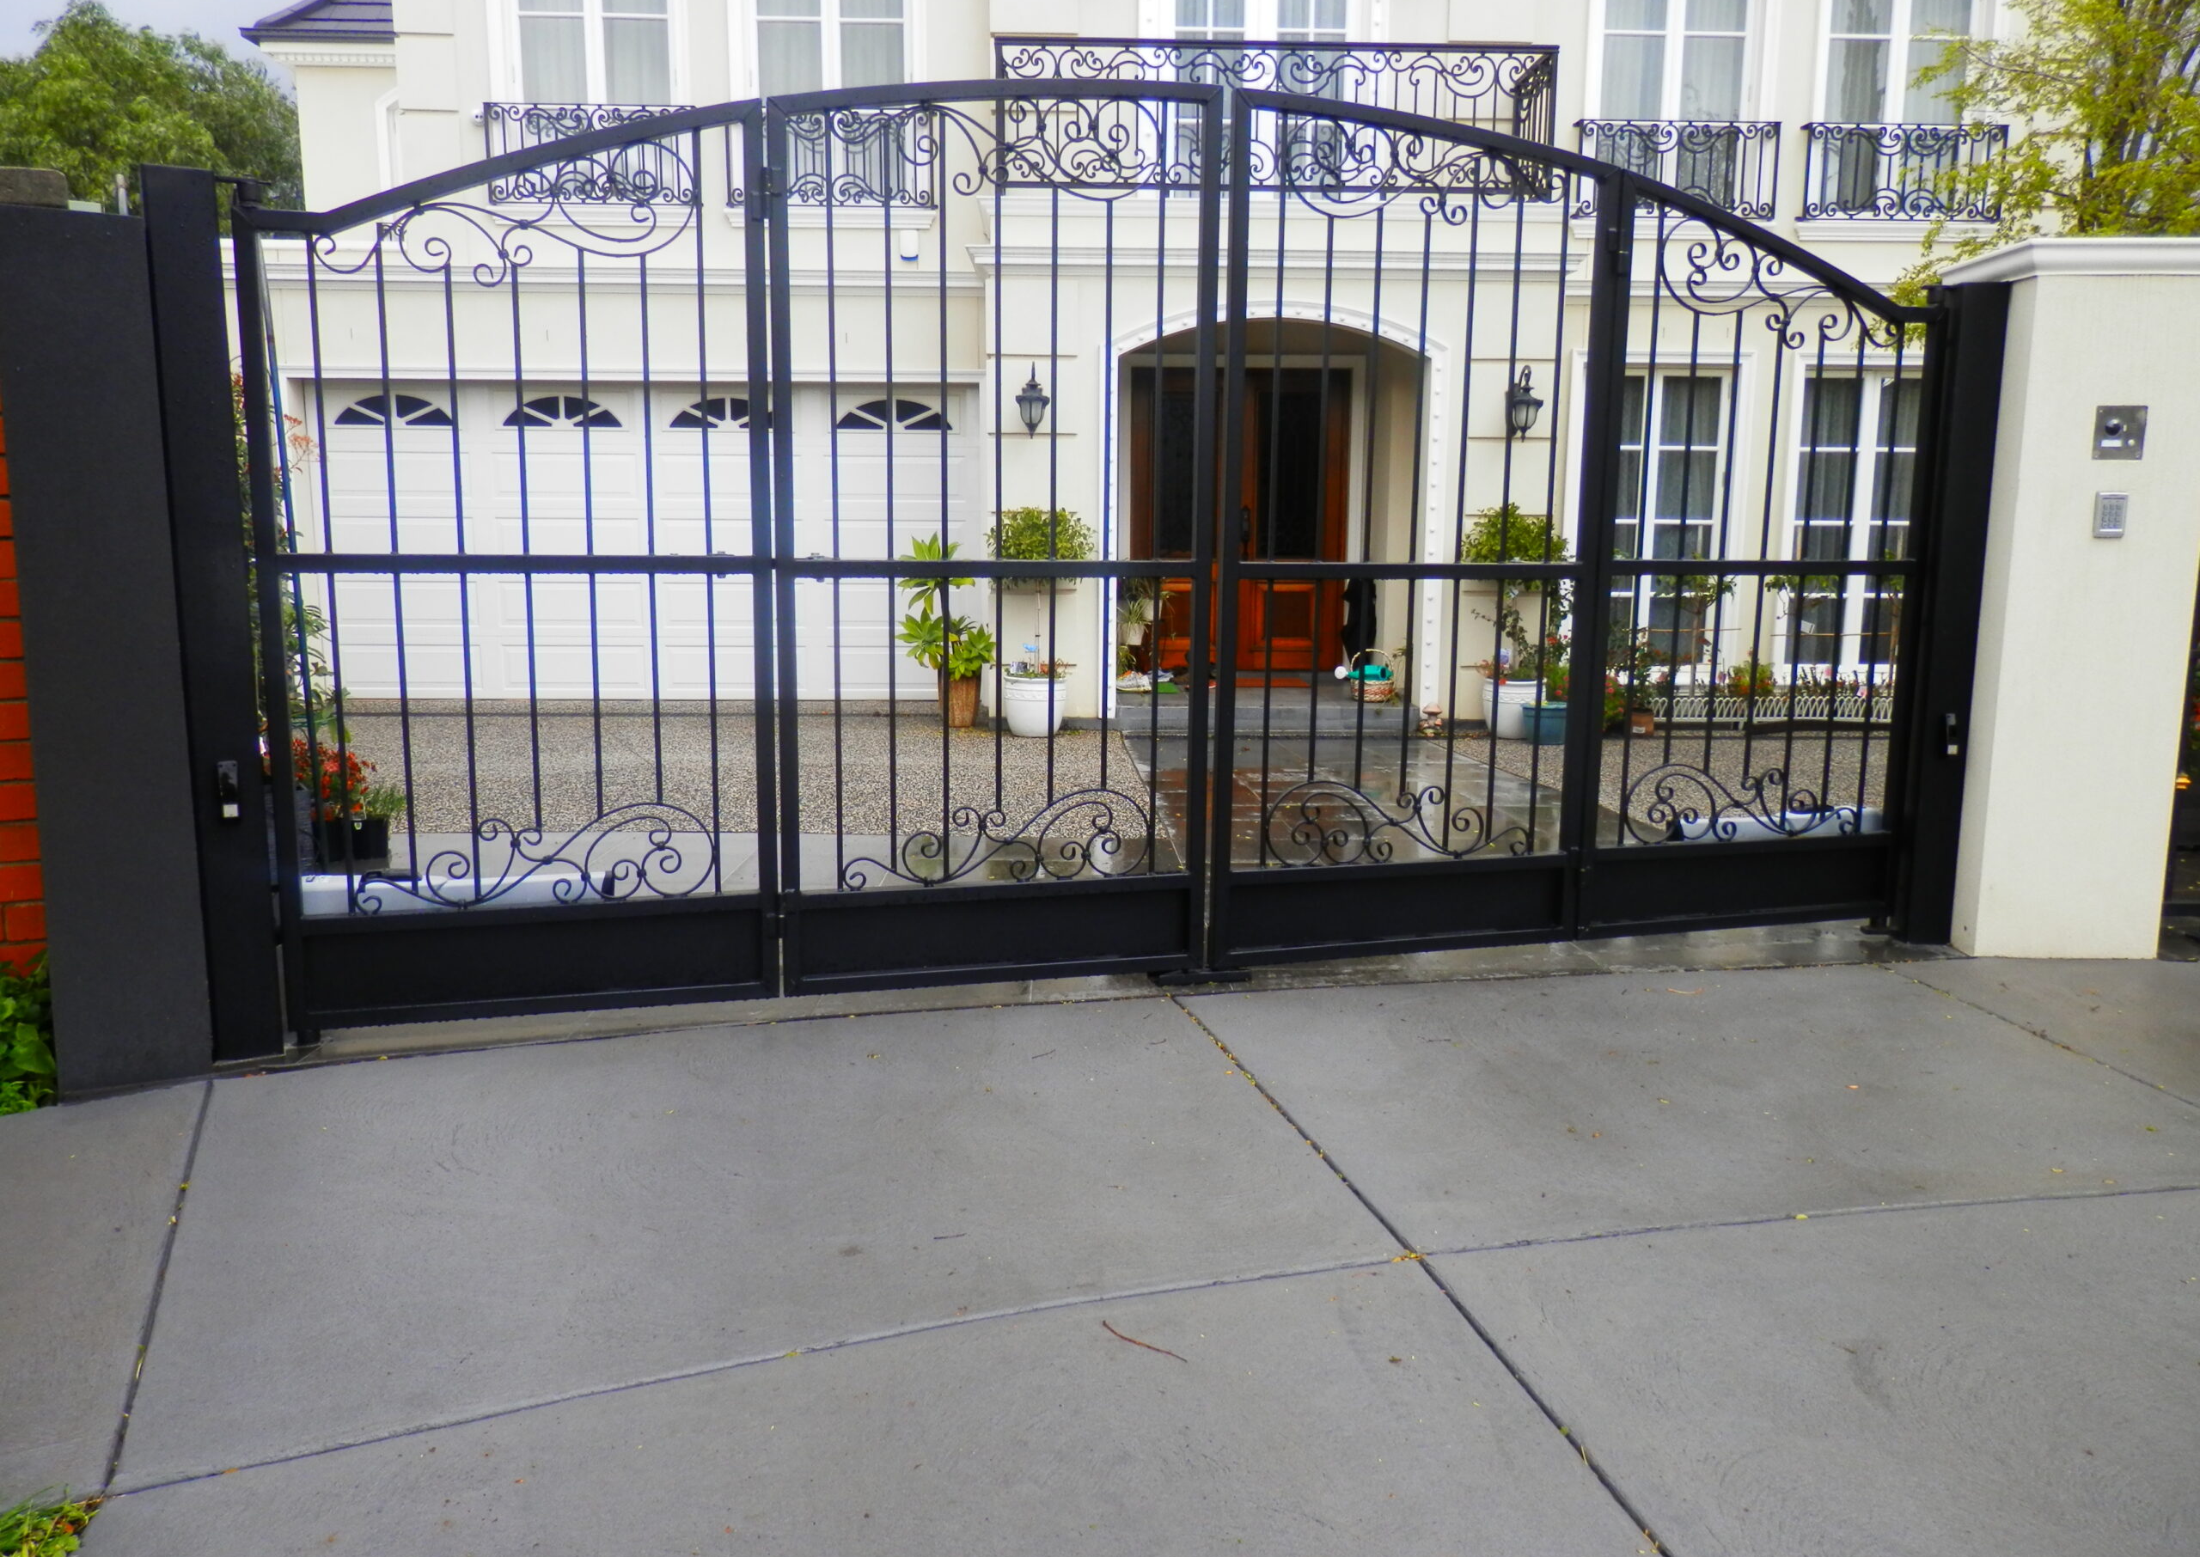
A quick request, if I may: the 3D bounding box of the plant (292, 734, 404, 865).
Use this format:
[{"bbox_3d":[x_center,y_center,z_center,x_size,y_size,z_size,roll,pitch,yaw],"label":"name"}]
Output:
[{"bbox_3d":[-2.757,0.050,5.842,0.410,0.450,0.360,0,8,-2],"label":"plant"}]

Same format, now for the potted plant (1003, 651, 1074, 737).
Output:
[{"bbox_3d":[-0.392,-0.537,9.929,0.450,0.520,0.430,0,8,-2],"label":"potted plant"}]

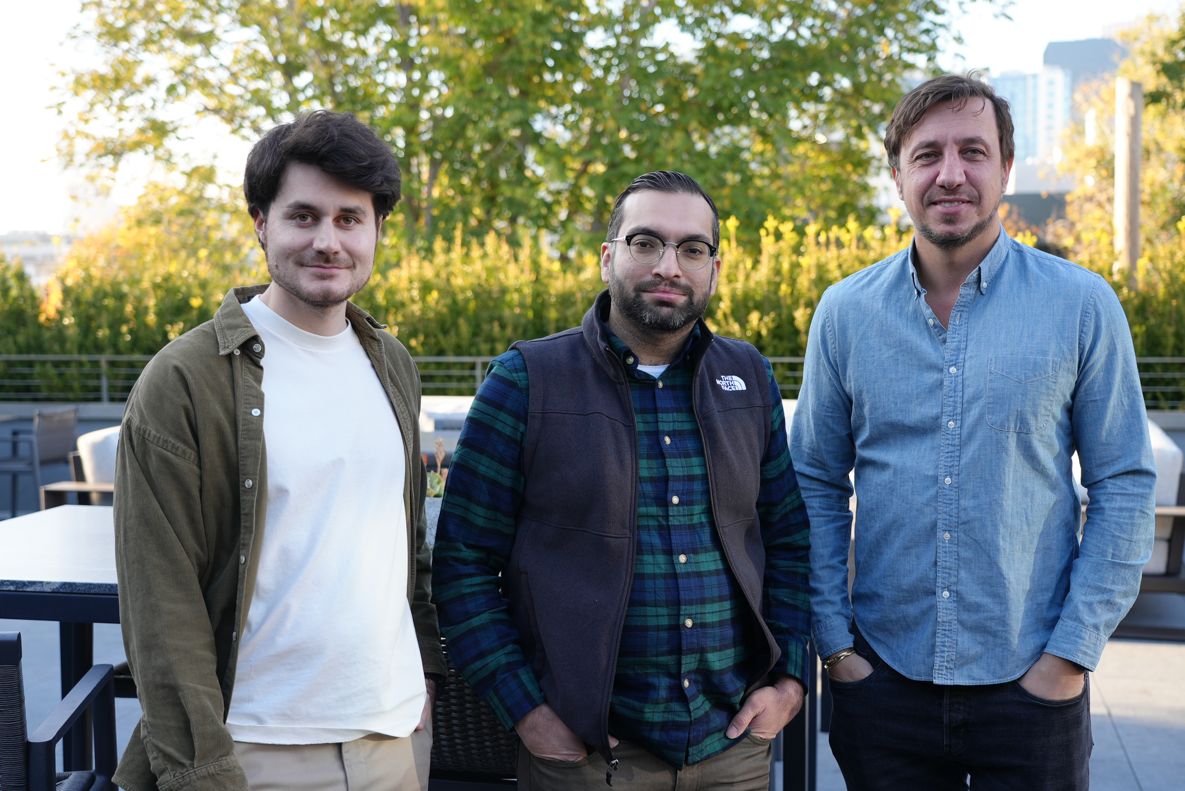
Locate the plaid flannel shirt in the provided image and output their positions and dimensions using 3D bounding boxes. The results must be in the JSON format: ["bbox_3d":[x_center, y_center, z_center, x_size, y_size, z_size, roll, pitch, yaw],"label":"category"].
[{"bbox_3d":[0.047,0.213,2.190,0.580,0.660,0.320,-1,4,-20],"label":"plaid flannel shirt"}]

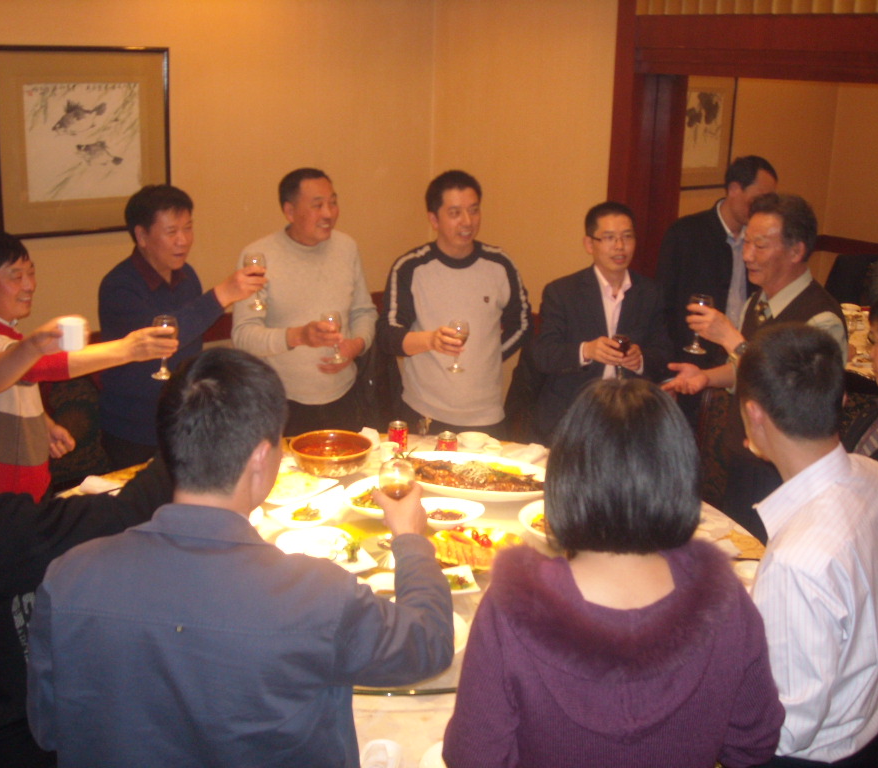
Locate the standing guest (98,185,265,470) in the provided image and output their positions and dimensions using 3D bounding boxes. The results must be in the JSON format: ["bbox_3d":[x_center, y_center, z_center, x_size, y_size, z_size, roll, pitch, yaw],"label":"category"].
[{"bbox_3d":[-0.812,0.183,3.484,0.470,1.654,0.540,-15,23,-40],"label":"standing guest"}]

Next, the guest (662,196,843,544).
[{"bbox_3d":[0.896,0.279,3.171,0.510,1.703,0.480,-8,19,-24],"label":"guest"}]

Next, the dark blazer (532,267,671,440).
[{"bbox_3d":[0.563,-0.053,3.728,0.490,0.730,0.360,0,18,-1],"label":"dark blazer"}]

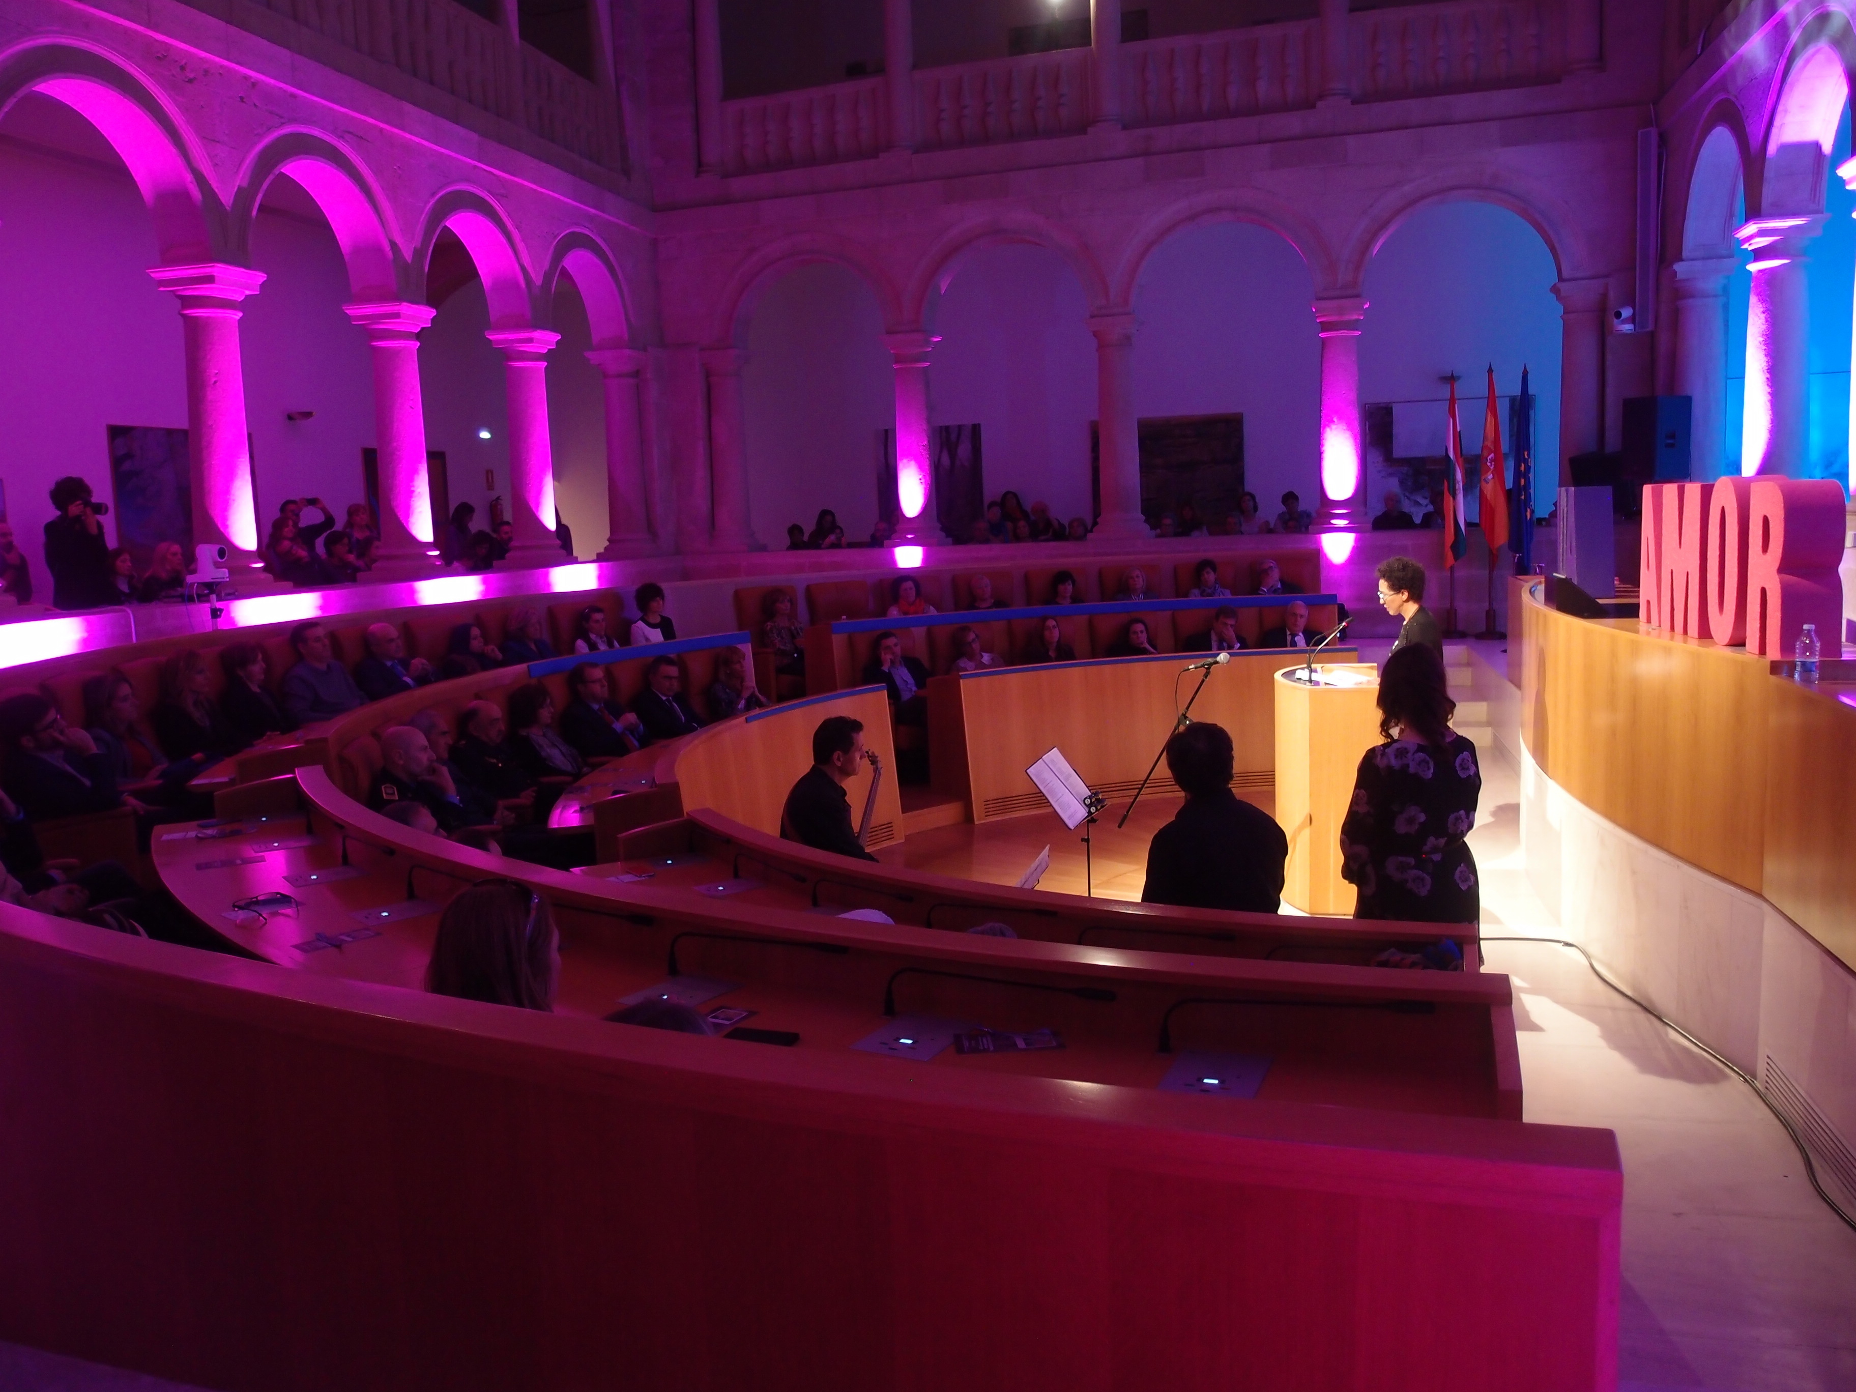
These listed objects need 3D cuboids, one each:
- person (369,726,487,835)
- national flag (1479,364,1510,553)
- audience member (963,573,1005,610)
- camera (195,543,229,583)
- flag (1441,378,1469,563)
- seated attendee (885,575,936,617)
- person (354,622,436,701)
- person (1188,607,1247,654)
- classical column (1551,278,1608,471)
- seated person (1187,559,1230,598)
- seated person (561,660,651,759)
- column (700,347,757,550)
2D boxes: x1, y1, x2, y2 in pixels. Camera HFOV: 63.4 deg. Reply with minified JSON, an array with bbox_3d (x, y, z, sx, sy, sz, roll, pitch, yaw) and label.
[{"bbox_3d":[-1.903,0.708,6.287,0.800,1.200,0.550,-4,7,-16],"label":"person"},{"bbox_3d":[5.286,-2.211,13.998,0.320,1.800,0.280,0,7,16],"label":"national flag"},{"bbox_3d":[0.540,-0.403,12.405,0.520,1.180,0.750,-4,7,-15],"label":"audience member"},{"bbox_3d":[-4.121,-0.764,8.603,0.190,0.215,0.170,-1,7,10],"label":"camera"},{"bbox_3d":[4.558,-1.925,12.982,0.240,1.640,0.200,0,7,18],"label":"flag"},{"bbox_3d":[-0.122,-0.411,12.847,0.500,1.217,0.750,-4,7,-15],"label":"seated attendee"},{"bbox_3d":[-3.669,0.114,10.617,0.800,1.250,0.580,0,8,21],"label":"person"},{"bbox_3d":[2.463,-0.102,12.309,0.580,1.250,0.780,-3,7,-4],"label":"person"},{"bbox_3d":[6.285,-2.788,14.403,0.560,2.265,0.560,0,7,16],"label":"classical column"},{"bbox_3d":[2.370,-0.518,12.594,0.520,1.220,0.750,-1,7,5],"label":"seated person"},{"bbox_3d":[-1.702,0.410,8.541,0.800,1.200,0.550,0,7,18],"label":"seated person"},{"bbox_3d":[-2.240,-2.738,16.914,0.560,2.265,0.560,-2,7,0],"label":"column"}]

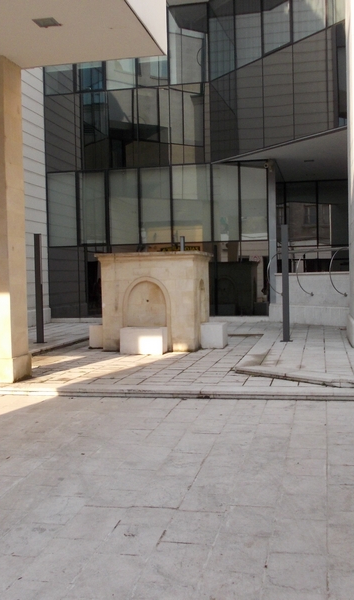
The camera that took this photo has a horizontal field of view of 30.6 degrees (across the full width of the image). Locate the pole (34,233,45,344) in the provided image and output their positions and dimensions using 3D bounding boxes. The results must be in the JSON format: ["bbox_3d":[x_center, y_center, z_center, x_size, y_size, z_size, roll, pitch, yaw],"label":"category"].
[{"bbox_3d":[-2.556,-0.204,12.011,0.105,2.003,0.100,-1,2,13],"label":"pole"}]

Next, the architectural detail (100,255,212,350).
[{"bbox_3d":[-0.336,0.021,11.597,1.740,1.645,1.640,-1,2,13],"label":"architectural detail"}]

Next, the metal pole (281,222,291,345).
[{"bbox_3d":[1.880,-0.284,11.180,0.105,2.010,0.100,-1,2,13],"label":"metal pole"}]

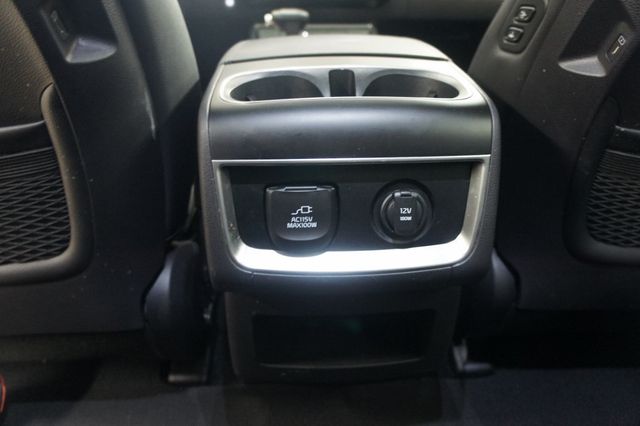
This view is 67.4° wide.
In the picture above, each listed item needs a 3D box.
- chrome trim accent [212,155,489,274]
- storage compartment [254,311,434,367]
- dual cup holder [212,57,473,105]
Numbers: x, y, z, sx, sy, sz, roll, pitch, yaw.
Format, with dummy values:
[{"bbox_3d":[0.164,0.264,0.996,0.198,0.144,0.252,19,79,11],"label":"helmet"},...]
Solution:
[{"bbox_3d":[0.024,-0.002,0.395,0.212,0.094,0.032,-2,17,-3],"label":"chrome trim accent"},{"bbox_3d":[0.021,0.102,0.486,0.165,0.057,0.080,-2,24,-3],"label":"storage compartment"},{"bbox_3d":[0.019,-0.105,0.410,0.194,0.018,0.109,-2,33,-3],"label":"dual cup holder"}]

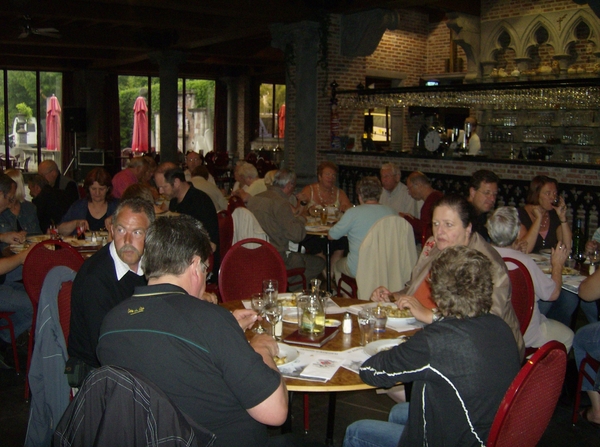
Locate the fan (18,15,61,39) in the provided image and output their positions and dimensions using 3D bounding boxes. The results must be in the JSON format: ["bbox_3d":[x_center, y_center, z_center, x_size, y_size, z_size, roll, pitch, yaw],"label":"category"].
[{"bbox_3d":[-4.495,-3.314,10.500,1.100,0.400,1.100,2,8,0],"label":"fan"}]

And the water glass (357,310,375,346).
[{"bbox_3d":[0.255,0.401,2.369,0.068,0.127,0.068,1,8,0],"label":"water glass"}]

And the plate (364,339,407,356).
[{"bbox_3d":[0.358,0.471,2.237,0.257,0.032,0.257,1,8,0],"label":"plate"}]

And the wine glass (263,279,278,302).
[{"bbox_3d":[-0.118,0.330,2.644,0.064,0.170,0.064,1,7,0],"label":"wine glass"}]

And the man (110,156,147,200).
[{"bbox_3d":[-1.713,-0.086,6.583,0.800,1.218,0.550,1,8,-6],"label":"man"}]

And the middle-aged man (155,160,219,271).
[{"bbox_3d":[-0.914,0.197,4.684,0.800,1.219,0.560,3,8,11],"label":"middle-aged man"}]

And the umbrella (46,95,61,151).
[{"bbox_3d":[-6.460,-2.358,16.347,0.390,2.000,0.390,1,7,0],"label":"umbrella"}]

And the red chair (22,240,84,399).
[{"bbox_3d":[-1.308,0.524,3.742,0.440,0.940,0.560,3,8,12],"label":"red chair"}]

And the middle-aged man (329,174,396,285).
[{"bbox_3d":[0.486,0.230,4.800,0.560,1.194,0.800,-3,9,-30],"label":"middle-aged man"}]

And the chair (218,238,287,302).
[{"bbox_3d":[-0.211,0.586,3.454,0.440,0.940,0.560,-1,8,-17],"label":"chair"}]

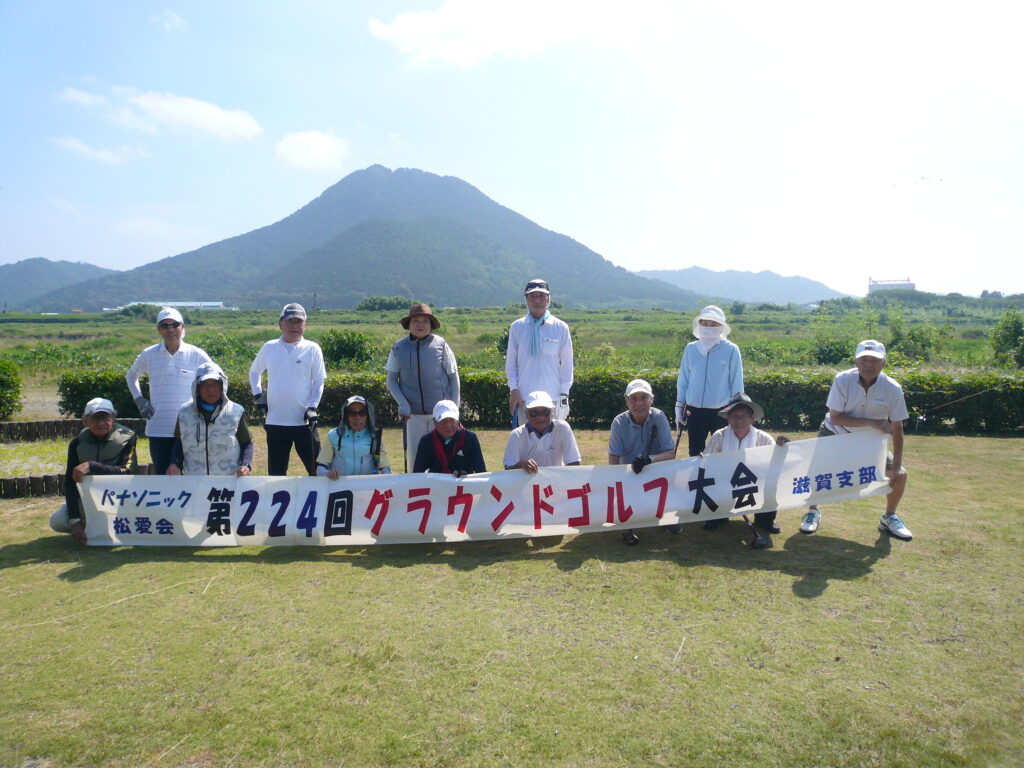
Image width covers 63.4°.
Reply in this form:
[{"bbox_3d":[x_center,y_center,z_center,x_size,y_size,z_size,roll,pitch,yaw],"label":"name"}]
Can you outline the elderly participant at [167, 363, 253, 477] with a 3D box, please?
[{"bbox_3d":[-2.217,0.448,6.065,0.580,1.220,0.620,-1,5,-10],"label":"elderly participant"}]

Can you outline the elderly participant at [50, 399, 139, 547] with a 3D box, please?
[{"bbox_3d":[-2.870,0.603,5.681,0.560,0.960,0.600,-1,6,-14],"label":"elderly participant"}]

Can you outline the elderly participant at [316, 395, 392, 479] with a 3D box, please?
[{"bbox_3d":[-1.160,0.560,6.096,0.540,0.985,0.680,-1,5,-7],"label":"elderly participant"}]

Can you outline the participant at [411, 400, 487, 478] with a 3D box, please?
[{"bbox_3d":[-0.442,0.587,5.860,0.560,0.960,0.640,0,5,-3],"label":"participant"}]

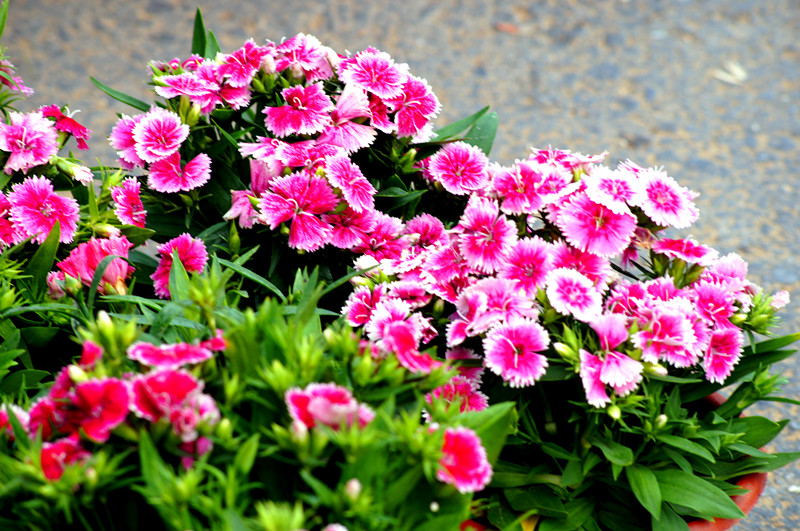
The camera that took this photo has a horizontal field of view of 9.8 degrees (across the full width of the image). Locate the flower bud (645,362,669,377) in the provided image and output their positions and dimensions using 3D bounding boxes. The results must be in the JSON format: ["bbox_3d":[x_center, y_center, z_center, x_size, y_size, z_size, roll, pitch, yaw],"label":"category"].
[{"bbox_3d":[0.133,0.054,2.410,0.013,0.006,0.006,15,-4,15],"label":"flower bud"}]

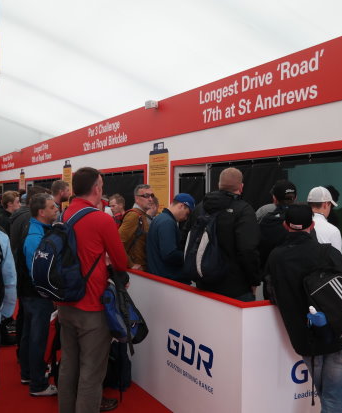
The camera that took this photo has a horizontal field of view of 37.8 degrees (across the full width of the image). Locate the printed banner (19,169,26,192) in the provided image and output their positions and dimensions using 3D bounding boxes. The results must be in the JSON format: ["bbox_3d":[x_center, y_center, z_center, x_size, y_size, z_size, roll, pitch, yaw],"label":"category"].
[{"bbox_3d":[-4.904,-0.650,16.504,0.040,1.180,0.670,-1,2,-29],"label":"printed banner"}]

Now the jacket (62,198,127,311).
[{"bbox_3d":[-0.525,0.327,3.470,0.480,0.760,0.320,1,2,42],"label":"jacket"}]

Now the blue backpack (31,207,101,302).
[{"bbox_3d":[-0.719,0.342,3.280,0.320,0.550,0.260,1,2,44],"label":"blue backpack"}]

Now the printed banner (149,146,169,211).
[{"bbox_3d":[-0.186,-0.435,8.057,0.040,1.180,0.680,-1,2,-29],"label":"printed banner"}]

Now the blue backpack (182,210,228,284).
[{"bbox_3d":[0.249,0.296,3.600,0.210,0.510,0.300,-1,2,-44],"label":"blue backpack"}]

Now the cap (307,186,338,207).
[{"bbox_3d":[1.214,-0.080,4.000,0.260,0.155,0.180,-1,2,-25],"label":"cap"}]

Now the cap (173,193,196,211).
[{"bbox_3d":[0.124,-0.046,4.600,0.240,0.145,0.175,26,-7,-17],"label":"cap"}]

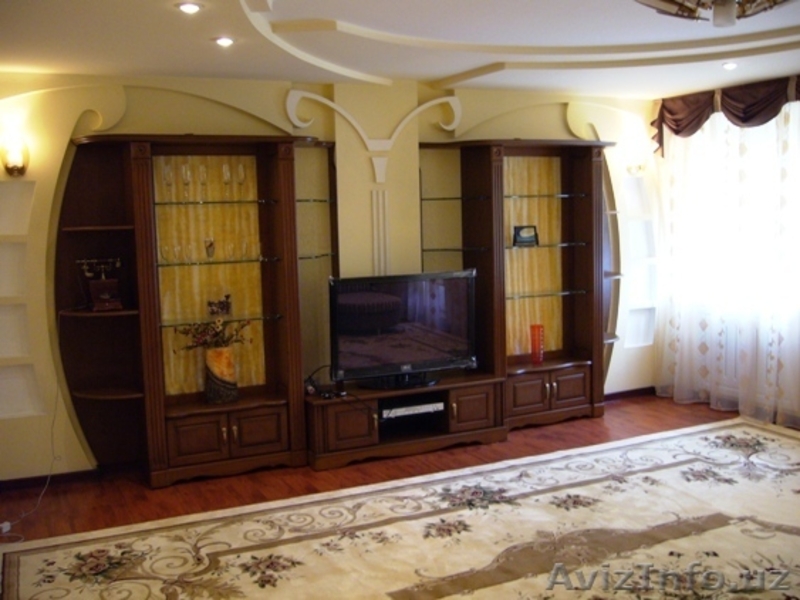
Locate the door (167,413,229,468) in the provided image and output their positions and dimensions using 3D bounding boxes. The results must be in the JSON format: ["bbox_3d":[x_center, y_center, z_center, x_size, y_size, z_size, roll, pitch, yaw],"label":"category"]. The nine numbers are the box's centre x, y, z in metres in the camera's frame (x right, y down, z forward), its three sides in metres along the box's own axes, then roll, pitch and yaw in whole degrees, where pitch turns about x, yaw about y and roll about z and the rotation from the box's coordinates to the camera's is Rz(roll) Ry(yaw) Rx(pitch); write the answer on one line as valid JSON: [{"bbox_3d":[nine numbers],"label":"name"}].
[{"bbox_3d":[-1.215,0.848,4.880,0.373,0.298,0.025,-4,7,-25],"label":"door"}]

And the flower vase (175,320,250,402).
[{"bbox_3d":[-1.155,0.380,5.025,0.470,0.535,0.261,-4,7,-25],"label":"flower vase"}]

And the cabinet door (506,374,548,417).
[{"bbox_3d":[0.931,0.685,5.867,0.373,0.298,0.025,-4,7,-25],"label":"cabinet door"}]

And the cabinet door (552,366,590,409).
[{"bbox_3d":[1.277,0.659,6.026,0.373,0.298,0.025,-4,7,-25],"label":"cabinet door"}]

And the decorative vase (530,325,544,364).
[{"bbox_3d":[1.022,0.331,6.029,0.109,0.304,0.109,-4,7,-25],"label":"decorative vase"}]

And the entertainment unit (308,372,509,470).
[{"bbox_3d":[0.010,0.782,5.481,1.373,0.437,0.505,-4,7,-25],"label":"entertainment unit"}]

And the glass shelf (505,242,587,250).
[{"bbox_3d":[1.007,-0.399,5.981,0.763,0.009,0.209,-4,7,-25],"label":"glass shelf"}]

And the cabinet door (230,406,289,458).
[{"bbox_3d":[-0.870,0.822,5.039,0.373,0.298,0.025,-4,7,-25],"label":"cabinet door"}]

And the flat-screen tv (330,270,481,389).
[{"bbox_3d":[0.041,0.199,5.373,1.031,0.753,0.244,-4,6,-21],"label":"flat-screen tv"}]

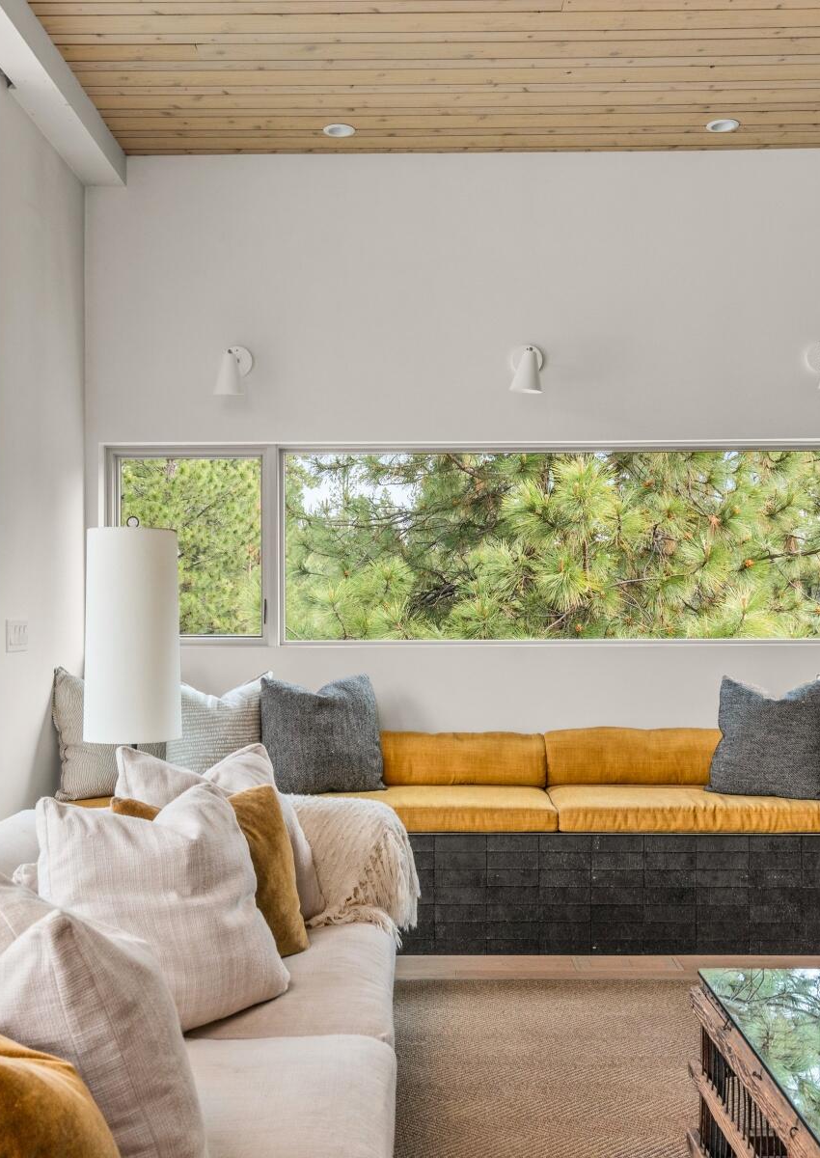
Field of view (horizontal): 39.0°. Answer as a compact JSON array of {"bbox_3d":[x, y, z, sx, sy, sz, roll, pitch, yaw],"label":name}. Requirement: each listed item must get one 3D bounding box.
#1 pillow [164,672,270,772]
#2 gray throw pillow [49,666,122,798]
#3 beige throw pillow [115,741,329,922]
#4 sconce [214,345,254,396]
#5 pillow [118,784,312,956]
[{"bbox_3d":[-0.760,0.610,4.575,0.460,0.470,0.160,0,-17,-17],"label":"pillow"},{"bbox_3d":[-1.145,0.597,4.630,0.530,0.530,0.180,0,-17,-31],"label":"gray throw pillow"},{"bbox_3d":[-0.495,0.668,3.050,0.490,0.480,0.180,0,-23,-36],"label":"beige throw pillow"},{"bbox_3d":[-0.758,-0.893,4.960,0.148,0.250,0.235,0,0,1],"label":"sconce"},{"bbox_3d":[-0.480,0.730,2.830,0.460,0.460,0.170,0,-21,-36],"label":"pillow"}]

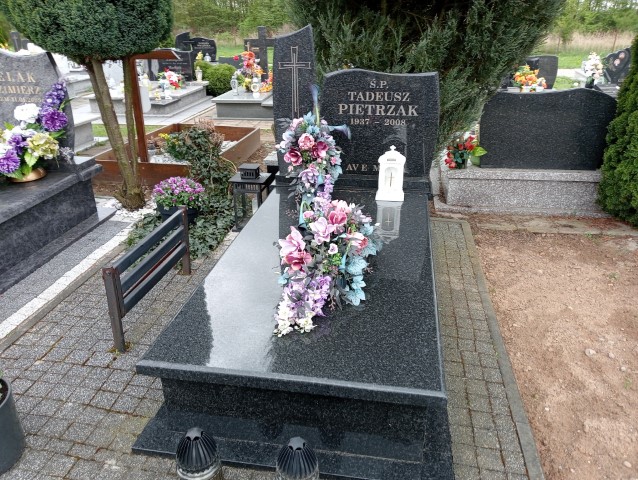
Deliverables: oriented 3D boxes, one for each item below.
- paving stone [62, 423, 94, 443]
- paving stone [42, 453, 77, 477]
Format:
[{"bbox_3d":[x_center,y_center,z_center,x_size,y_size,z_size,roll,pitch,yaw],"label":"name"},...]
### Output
[{"bbox_3d":[-0.894,0.746,1.938,0.092,0.060,0.085,5,23,10],"label":"paving stone"},{"bbox_3d":[-0.898,0.806,1.796,0.094,0.060,0.088,5,23,10],"label":"paving stone"}]

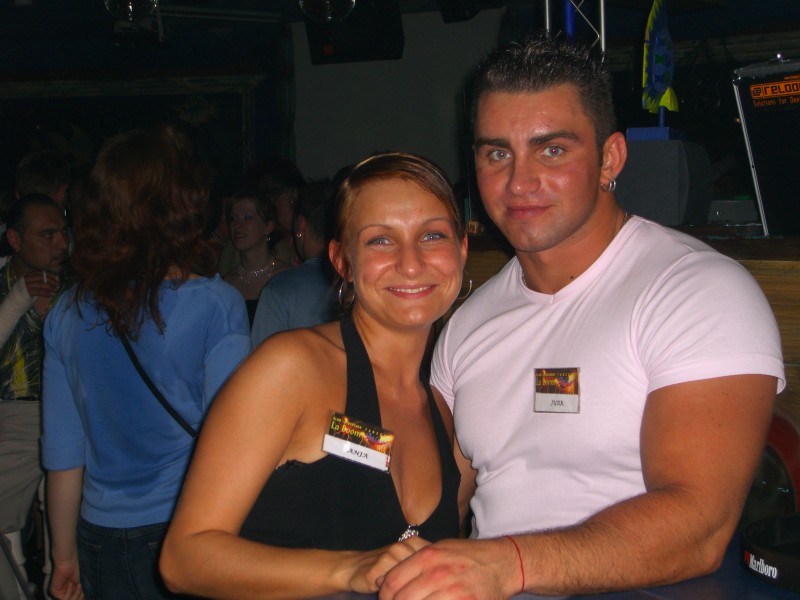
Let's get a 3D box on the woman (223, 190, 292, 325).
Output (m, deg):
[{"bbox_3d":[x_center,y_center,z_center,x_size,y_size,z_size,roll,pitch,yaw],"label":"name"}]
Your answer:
[{"bbox_3d":[-0.475,0.460,5.250,0.470,1.640,0.310,1,3,30],"label":"woman"}]

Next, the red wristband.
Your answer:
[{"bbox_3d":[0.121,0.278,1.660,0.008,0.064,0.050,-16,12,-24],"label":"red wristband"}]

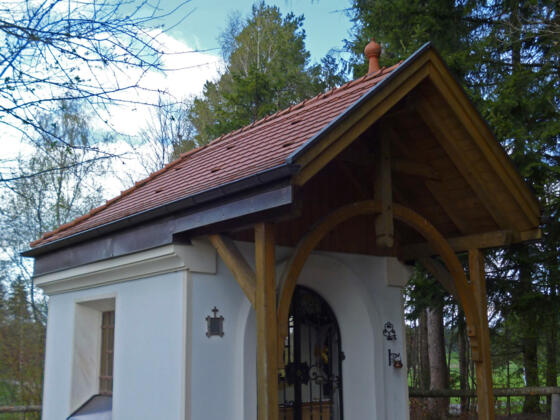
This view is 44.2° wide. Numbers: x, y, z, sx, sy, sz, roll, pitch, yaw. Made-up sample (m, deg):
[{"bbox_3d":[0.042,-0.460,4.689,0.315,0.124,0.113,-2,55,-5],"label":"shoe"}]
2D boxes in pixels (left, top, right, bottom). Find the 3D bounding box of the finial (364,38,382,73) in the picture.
[{"bbox_3d":[1.037,-1.714,7.711,0.181,0.434,0.181,-1,-11,0],"label":"finial"}]

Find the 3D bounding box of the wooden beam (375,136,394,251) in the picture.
[{"bbox_3d":[1.106,-0.247,7.413,0.125,1.337,0.125,8,-14,-38],"label":"wooden beam"}]

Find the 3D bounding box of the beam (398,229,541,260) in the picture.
[{"bbox_3d":[2.235,0.427,8.419,0.138,0.172,1.937,8,-14,-38],"label":"beam"}]

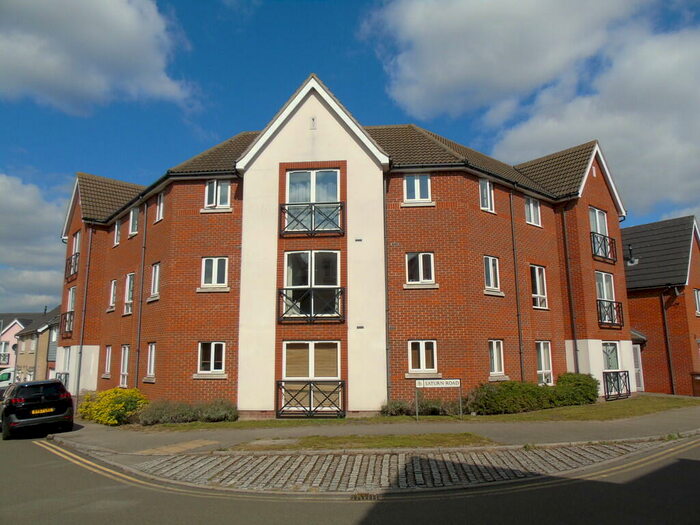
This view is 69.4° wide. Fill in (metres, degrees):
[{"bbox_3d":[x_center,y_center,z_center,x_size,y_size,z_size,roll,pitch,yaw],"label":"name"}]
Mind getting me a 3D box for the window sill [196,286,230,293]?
[{"bbox_3d":[-4.459,0.920,16.635,1.125,0.144,0.150,-1,-10,4],"label":"window sill"}]

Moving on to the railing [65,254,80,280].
[{"bbox_3d":[-13.561,0.289,24.706,0.170,1.170,2.050,8,-13,-39],"label":"railing"}]

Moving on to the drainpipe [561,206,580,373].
[{"bbox_3d":[8.424,1.408,19.246,0.095,7.380,0.085,8,-13,-39],"label":"drainpipe"}]

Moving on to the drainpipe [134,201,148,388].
[{"bbox_3d":[-7.585,1.601,18.330,0.100,7.880,0.090,8,-13,-40],"label":"drainpipe"}]

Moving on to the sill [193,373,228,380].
[{"bbox_3d":[-4.403,3.625,16.035,1.105,0.160,0.140,-1,-10,4],"label":"sill"}]

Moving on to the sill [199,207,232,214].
[{"bbox_3d":[-4.481,-1.727,17.111,1.119,0.131,0.150,-1,-10,4],"label":"sill"}]

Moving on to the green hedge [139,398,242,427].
[{"bbox_3d":[-4.818,4.477,15.256,2.700,0.680,1.150,-1,-10,4],"label":"green hedge"}]

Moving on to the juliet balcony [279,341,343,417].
[{"bbox_3d":[-1.178,3.530,15.241,2.030,2.270,0.220,-1,-10,4],"label":"juliet balcony"}]

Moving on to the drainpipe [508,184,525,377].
[{"bbox_3d":[5.943,1.200,17.799,0.090,7.730,0.100,8,-13,-40],"label":"drainpipe"}]

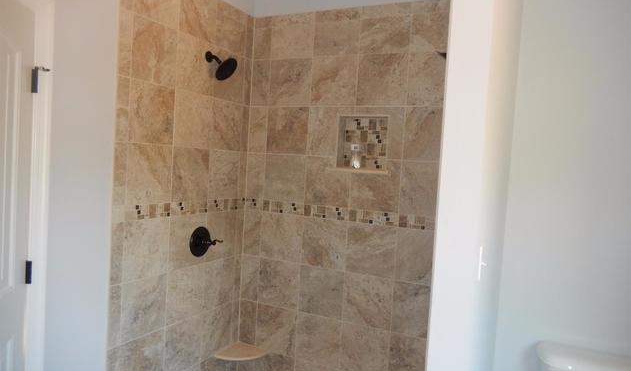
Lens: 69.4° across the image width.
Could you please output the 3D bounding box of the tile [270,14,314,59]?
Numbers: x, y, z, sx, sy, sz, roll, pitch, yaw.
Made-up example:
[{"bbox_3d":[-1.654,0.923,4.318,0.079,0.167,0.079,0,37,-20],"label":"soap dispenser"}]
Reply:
[{"bbox_3d":[-0.140,-0.954,2.905,0.302,0.284,0.010,5,3,27],"label":"tile"}]

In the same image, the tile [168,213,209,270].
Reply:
[{"bbox_3d":[-0.734,0.325,2.630,0.012,0.297,0.303,4,2,26],"label":"tile"}]

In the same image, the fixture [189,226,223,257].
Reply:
[{"bbox_3d":[-0.632,0.340,2.680,0.112,0.180,0.180,5,3,26],"label":"fixture"}]

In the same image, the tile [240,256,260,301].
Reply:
[{"bbox_3d":[-0.439,0.626,3.082,0.146,0.302,0.010,5,3,27],"label":"tile"}]

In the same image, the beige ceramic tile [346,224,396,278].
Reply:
[{"bbox_3d":[0.329,0.386,2.690,0.302,0.302,0.010,5,3,27],"label":"beige ceramic tile"}]

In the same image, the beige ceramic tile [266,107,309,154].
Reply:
[{"bbox_3d":[-0.180,-0.351,2.947,0.306,0.308,0.013,5,3,26],"label":"beige ceramic tile"}]

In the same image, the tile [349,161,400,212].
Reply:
[{"bbox_3d":[0.353,-0.003,2.681,0.302,0.302,0.010,5,3,26],"label":"tile"}]

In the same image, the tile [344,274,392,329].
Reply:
[{"bbox_3d":[0.312,0.688,2.711,0.302,0.302,0.010,5,3,26],"label":"tile"}]

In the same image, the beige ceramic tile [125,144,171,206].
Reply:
[{"bbox_3d":[-0.843,-0.059,2.329,0.010,0.302,0.302,5,3,26],"label":"beige ceramic tile"}]

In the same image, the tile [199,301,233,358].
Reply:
[{"bbox_3d":[-0.630,0.927,2.917,0.010,0.302,0.302,5,3,26],"label":"tile"}]

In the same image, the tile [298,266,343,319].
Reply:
[{"bbox_3d":[0.038,0.664,2.840,0.302,0.302,0.010,5,3,26],"label":"tile"}]

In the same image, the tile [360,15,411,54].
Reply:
[{"bbox_3d":[0.403,-0.869,2.634,0.306,0.202,0.011,5,3,27],"label":"tile"}]

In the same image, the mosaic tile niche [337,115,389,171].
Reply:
[{"bbox_3d":[0.299,-0.253,2.754,0.323,0.326,0.092,5,3,26],"label":"mosaic tile niche"}]

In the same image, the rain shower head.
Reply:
[{"bbox_3d":[-0.540,-0.691,2.621,0.188,0.172,0.152,5,3,27],"label":"rain shower head"}]

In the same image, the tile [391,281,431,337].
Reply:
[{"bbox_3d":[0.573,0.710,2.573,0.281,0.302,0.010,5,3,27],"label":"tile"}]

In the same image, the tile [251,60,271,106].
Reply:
[{"bbox_3d":[-0.361,-0.675,3.021,0.146,0.302,0.010,5,3,27],"label":"tile"}]

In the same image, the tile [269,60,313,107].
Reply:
[{"bbox_3d":[-0.157,-0.655,2.921,0.302,0.302,0.010,5,3,26],"label":"tile"}]

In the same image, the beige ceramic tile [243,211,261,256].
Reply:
[{"bbox_3d":[-0.421,0.325,3.084,0.146,0.297,0.012,4,2,26],"label":"beige ceramic tile"}]

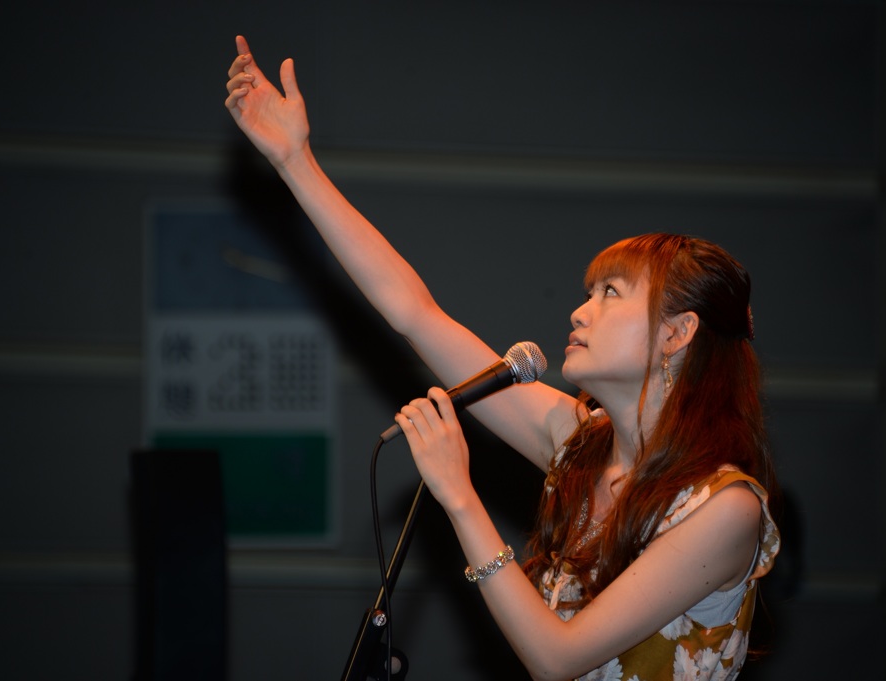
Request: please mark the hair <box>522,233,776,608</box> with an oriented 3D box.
[{"bbox_3d":[0.249,0.097,10.300,0.280,0.450,0.230,2,-5,-22],"label":"hair"}]

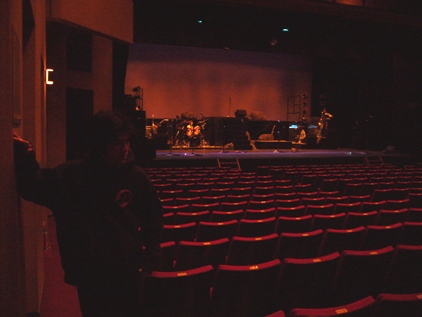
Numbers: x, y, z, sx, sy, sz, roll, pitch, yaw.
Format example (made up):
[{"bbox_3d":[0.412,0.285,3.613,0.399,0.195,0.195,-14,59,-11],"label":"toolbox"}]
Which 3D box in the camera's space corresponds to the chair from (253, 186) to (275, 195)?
[{"bbox_3d":[1.122,1.080,9.809,0.530,0.900,0.580,-1,5,-21],"label":"chair"}]

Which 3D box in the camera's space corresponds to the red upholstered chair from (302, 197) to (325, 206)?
[{"bbox_3d":[1.781,1.159,7.983,0.530,0.900,0.580,-1,5,-21],"label":"red upholstered chair"}]

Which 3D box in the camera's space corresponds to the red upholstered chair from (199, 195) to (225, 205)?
[{"bbox_3d":[-0.018,1.162,8.344,0.530,0.900,0.580,-1,5,-21],"label":"red upholstered chair"}]

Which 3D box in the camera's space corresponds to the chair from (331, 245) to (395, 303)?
[{"bbox_3d":[1.205,1.155,3.642,0.530,0.880,0.570,-1,4,-21],"label":"chair"}]

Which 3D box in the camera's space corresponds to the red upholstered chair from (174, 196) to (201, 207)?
[{"bbox_3d":[-0.516,1.156,8.275,0.540,0.860,0.600,-1,4,-21],"label":"red upholstered chair"}]

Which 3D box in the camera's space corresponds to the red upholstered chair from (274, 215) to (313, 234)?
[{"bbox_3d":[0.988,1.168,5.603,0.530,0.900,0.580,-1,5,-21],"label":"red upholstered chair"}]

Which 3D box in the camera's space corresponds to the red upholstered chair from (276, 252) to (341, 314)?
[{"bbox_3d":[0.680,1.168,3.406,0.530,0.900,0.580,-1,5,-21],"label":"red upholstered chair"}]

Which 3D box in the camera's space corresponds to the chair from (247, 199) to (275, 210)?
[{"bbox_3d":[0.830,1.173,7.707,0.530,0.880,0.570,-1,4,-21],"label":"chair"}]

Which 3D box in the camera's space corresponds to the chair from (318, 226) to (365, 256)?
[{"bbox_3d":[1.372,1.169,4.742,0.530,0.880,0.570,-1,4,-21],"label":"chair"}]

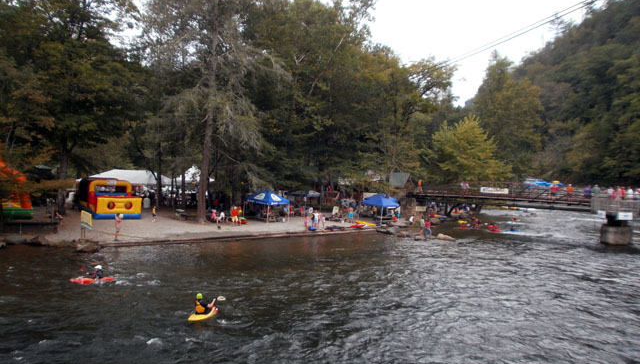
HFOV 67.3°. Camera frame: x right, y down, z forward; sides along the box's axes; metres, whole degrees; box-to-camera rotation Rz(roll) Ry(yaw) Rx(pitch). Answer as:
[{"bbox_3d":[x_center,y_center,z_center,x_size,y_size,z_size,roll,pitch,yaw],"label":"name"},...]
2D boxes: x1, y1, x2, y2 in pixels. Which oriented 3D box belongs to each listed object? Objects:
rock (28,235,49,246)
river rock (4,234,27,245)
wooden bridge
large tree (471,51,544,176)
[{"bbox_3d":[-17.510,3.657,29.900,1.200,0.620,0.900,2,1,-25],"label":"rock"},{"bbox_3d":[-21.572,4.044,34.062,1.500,0.600,1.100,1,2,-30],"label":"river rock"},{"bbox_3d":[18.754,1.306,53.139,20.200,2.700,2.200,4,2,43],"label":"wooden bridge"},{"bbox_3d":[35.885,-11.196,92.000,13.300,28.500,13.000,2,2,0],"label":"large tree"}]

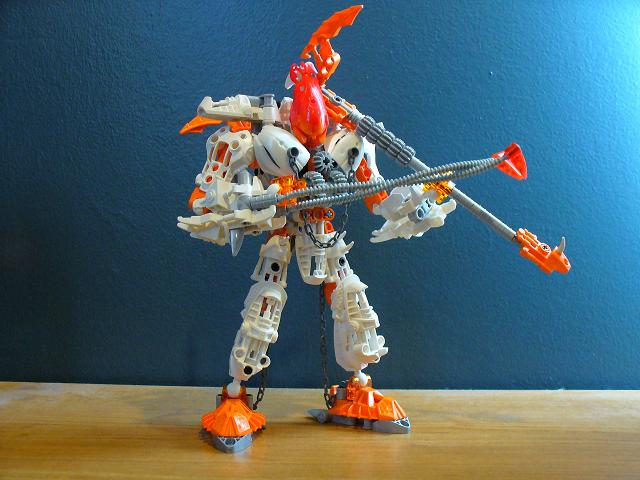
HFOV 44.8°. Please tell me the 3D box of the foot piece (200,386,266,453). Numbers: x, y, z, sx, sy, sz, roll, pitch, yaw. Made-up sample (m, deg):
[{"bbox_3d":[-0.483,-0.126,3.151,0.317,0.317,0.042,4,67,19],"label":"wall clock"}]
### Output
[{"bbox_3d":[-0.054,0.110,0.492,0.041,0.034,0.063,0,2,-5],"label":"foot piece"}]

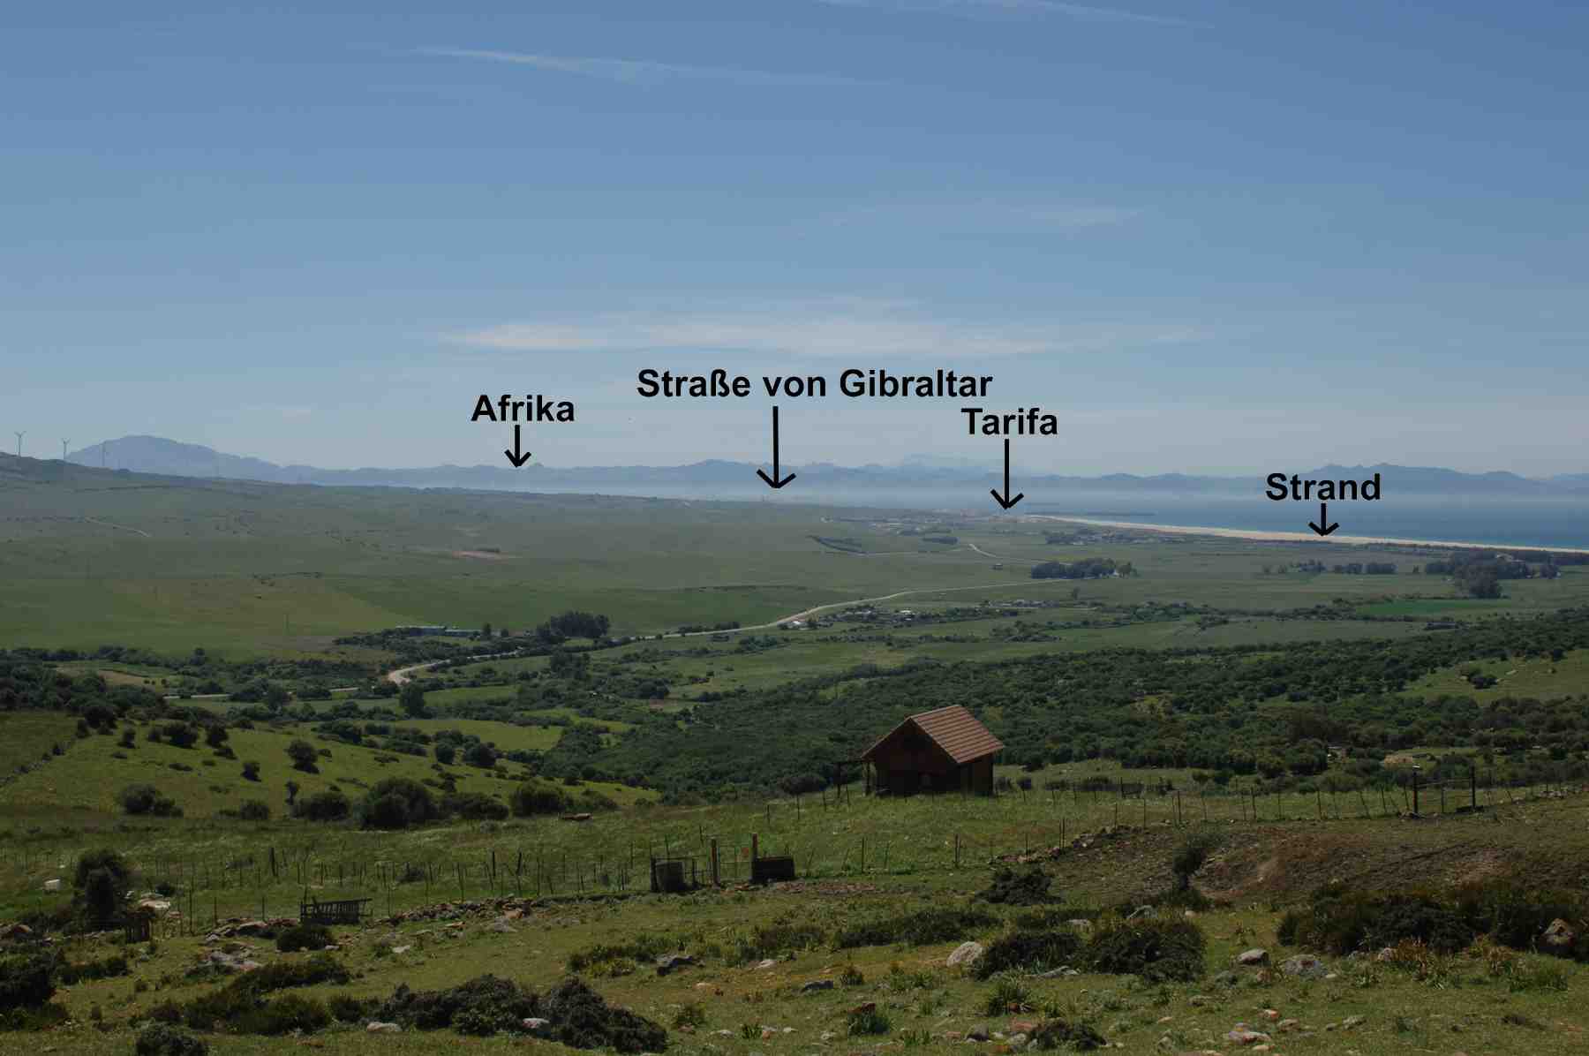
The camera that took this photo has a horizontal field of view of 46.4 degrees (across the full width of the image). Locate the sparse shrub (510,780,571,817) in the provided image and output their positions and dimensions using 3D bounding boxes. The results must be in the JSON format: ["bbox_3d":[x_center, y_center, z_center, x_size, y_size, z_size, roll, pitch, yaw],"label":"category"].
[{"bbox_3d":[-15.041,16.053,110.000,3.500,2.150,3.000,0,1,-8],"label":"sparse shrub"}]

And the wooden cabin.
[{"bbox_3d":[8.172,13.067,107.388,5.783,4.900,7.439,1,2,26],"label":"wooden cabin"}]

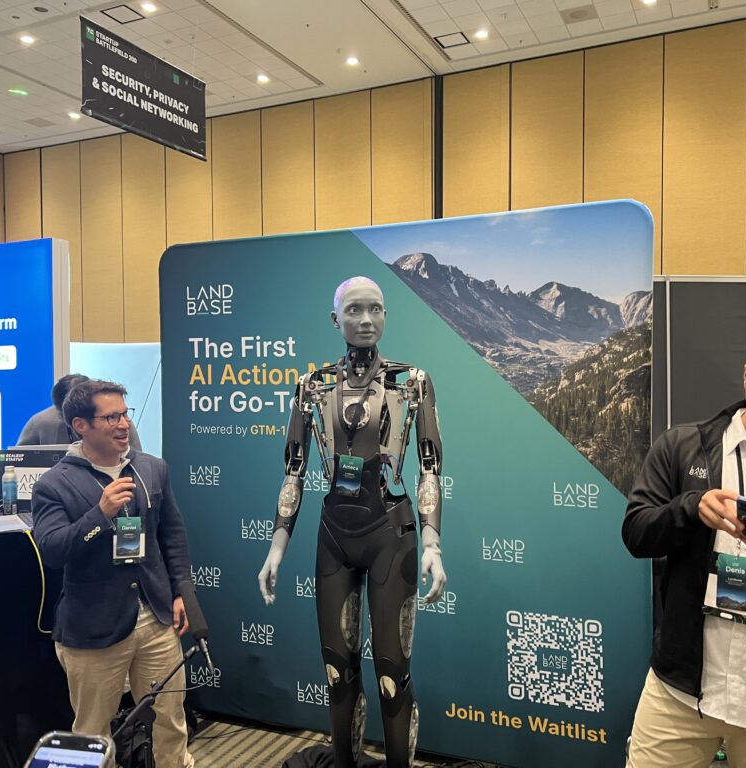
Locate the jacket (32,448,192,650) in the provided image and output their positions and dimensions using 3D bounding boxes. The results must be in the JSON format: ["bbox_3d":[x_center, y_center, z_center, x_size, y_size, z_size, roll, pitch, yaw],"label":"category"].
[{"bbox_3d":[-0.904,0.562,2.660,0.510,0.690,0.340,-1,1,-41],"label":"jacket"}]

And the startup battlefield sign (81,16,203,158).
[{"bbox_3d":[-3.543,-4.571,12.220,0.040,1.342,2.850,0,1,25],"label":"startup battlefield sign"}]

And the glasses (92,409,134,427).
[{"bbox_3d":[-0.919,0.114,2.648,0.145,0.045,0.140,0,12,24],"label":"glasses"}]

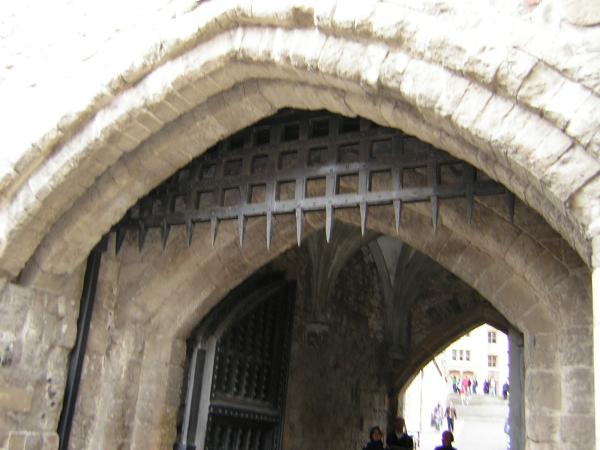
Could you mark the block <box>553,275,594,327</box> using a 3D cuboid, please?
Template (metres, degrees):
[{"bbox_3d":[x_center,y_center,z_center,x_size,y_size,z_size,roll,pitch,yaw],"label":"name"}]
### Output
[{"bbox_3d":[2.261,0.646,5.153,0.300,0.410,0.290,-4,-17,27],"label":"block"}]

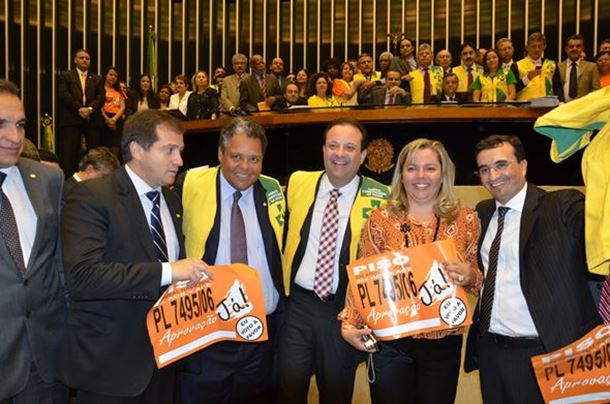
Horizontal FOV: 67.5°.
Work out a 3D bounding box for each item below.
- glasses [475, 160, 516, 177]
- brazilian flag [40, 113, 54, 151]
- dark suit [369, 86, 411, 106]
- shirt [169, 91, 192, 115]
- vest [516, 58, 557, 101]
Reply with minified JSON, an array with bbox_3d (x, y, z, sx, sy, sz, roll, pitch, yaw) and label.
[{"bbox_3d":[0.739,-0.127,1.723,0.135,0.042,0.138,-6,-7,-44],"label":"glasses"},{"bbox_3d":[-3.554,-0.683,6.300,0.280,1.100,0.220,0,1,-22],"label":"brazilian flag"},{"bbox_3d":[0.879,-0.910,4.750,0.520,0.620,0.380,1,1,6],"label":"dark suit"},{"bbox_3d":[-1.521,-1.086,5.600,0.420,0.580,0.260,0,1,-9],"label":"shirt"},{"bbox_3d":[2.206,-1.062,4.350,0.420,0.620,0.280,1,1,18],"label":"vest"}]

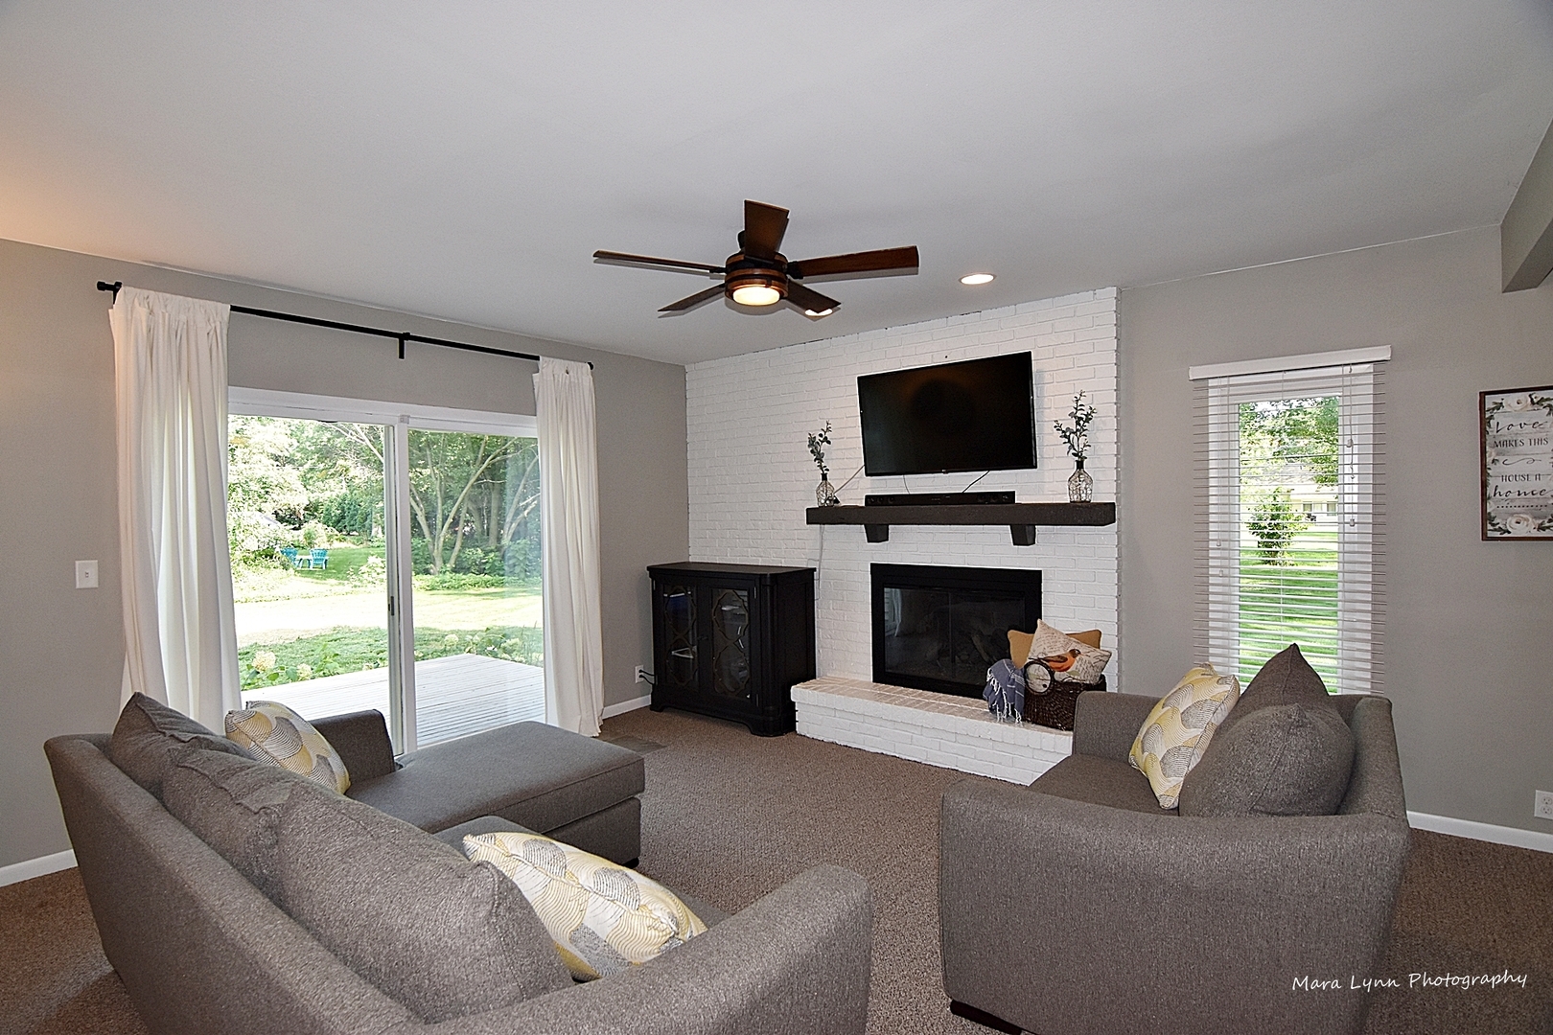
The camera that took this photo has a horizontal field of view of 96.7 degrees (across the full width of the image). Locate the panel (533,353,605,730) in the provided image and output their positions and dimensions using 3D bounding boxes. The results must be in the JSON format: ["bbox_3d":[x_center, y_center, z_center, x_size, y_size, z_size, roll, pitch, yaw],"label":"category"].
[{"bbox_3d":[-1.313,0.190,4.379,0.150,2.340,0.460,0,1,42],"label":"panel"}]

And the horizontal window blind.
[{"bbox_3d":[2.318,0.061,3.159,0.720,1.540,0.070,0,1,34],"label":"horizontal window blind"}]

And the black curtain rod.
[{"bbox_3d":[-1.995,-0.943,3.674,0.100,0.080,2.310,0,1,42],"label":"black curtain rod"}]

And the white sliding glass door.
[{"bbox_3d":[-2.039,0.391,3.759,0.120,2.000,1.830,0,1,42],"label":"white sliding glass door"}]

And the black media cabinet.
[{"bbox_3d":[-0.315,0.845,4.652,1.140,1.010,0.390,0,1,36],"label":"black media cabinet"}]

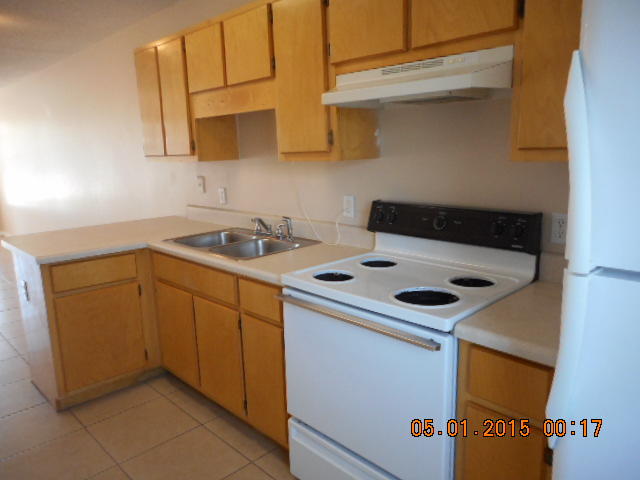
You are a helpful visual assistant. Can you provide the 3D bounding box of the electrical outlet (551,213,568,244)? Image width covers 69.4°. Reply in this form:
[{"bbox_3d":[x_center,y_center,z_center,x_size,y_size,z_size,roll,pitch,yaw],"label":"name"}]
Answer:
[{"bbox_3d":[0.902,-0.038,1.724,0.071,0.113,0.012,9,16,44],"label":"electrical outlet"}]

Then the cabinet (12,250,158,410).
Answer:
[{"bbox_3d":[-1.436,0.473,2.894,0.570,0.840,0.610,9,16,44],"label":"cabinet"}]

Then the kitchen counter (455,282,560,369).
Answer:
[{"bbox_3d":[0.742,0.244,1.498,0.305,0.042,0.637,9,16,44],"label":"kitchen counter"}]

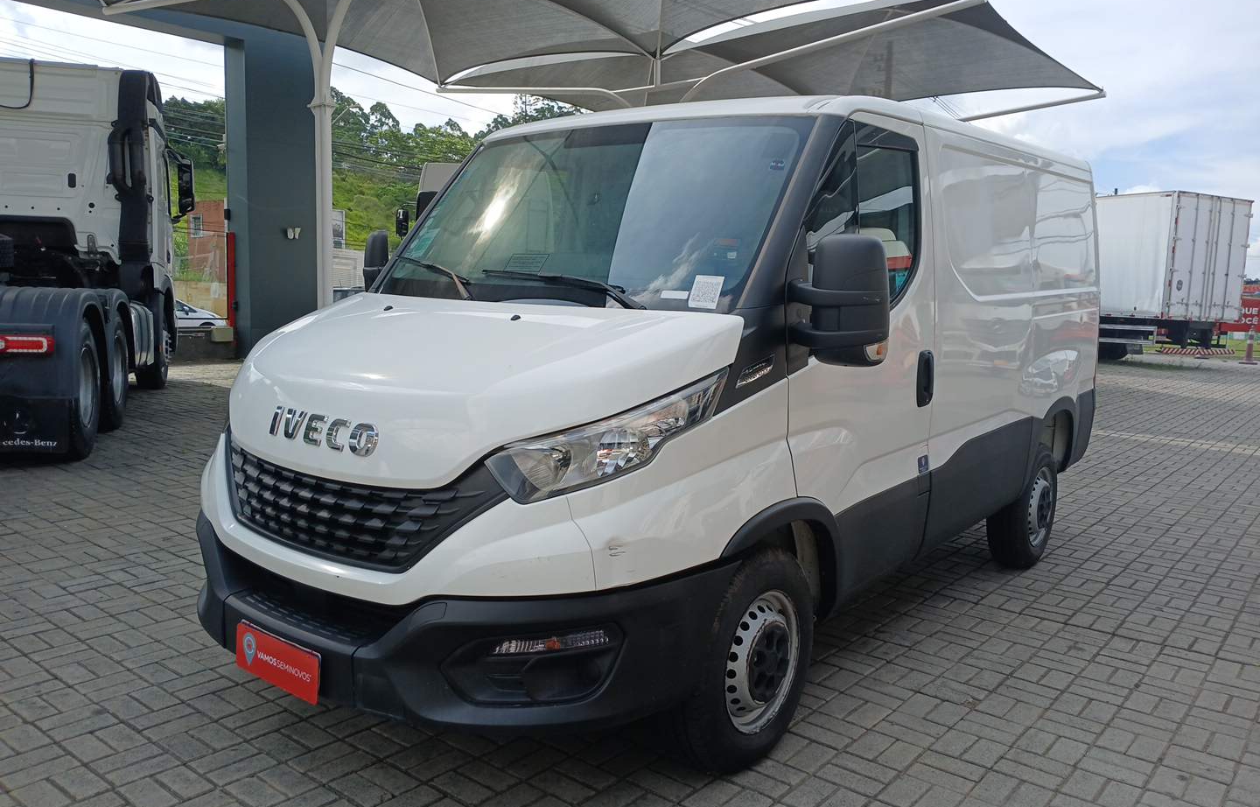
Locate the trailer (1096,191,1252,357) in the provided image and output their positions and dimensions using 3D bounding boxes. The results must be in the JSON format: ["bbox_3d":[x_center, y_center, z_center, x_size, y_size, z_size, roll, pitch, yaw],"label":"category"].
[{"bbox_3d":[10.430,-3.007,22.764,2.550,3.400,7.000,-2,8,-26],"label":"trailer"}]

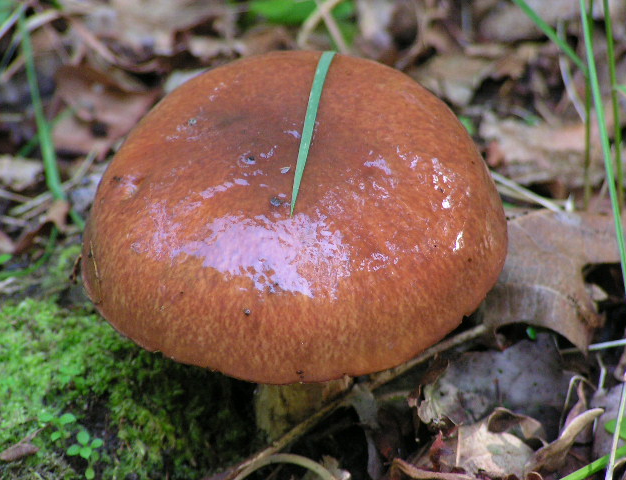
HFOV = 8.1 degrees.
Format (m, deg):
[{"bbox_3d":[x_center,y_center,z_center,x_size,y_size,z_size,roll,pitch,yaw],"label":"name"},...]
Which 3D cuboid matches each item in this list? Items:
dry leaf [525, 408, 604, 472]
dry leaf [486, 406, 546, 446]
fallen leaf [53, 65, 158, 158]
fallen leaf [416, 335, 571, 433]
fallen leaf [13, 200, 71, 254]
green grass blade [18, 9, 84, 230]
[{"bbox_3d":[0.069,0.055,1.215,0.021,0.012,0.015,0,32,0],"label":"dry leaf"},{"bbox_3d":[0.056,0.051,1.220,0.017,0.009,0.010,0,32,0],"label":"dry leaf"},{"bbox_3d":[-0.064,-0.040,1.365,0.034,0.014,0.034,0,32,0],"label":"fallen leaf"},{"bbox_3d":[0.050,0.040,1.235,0.044,0.014,0.034,0,32,0],"label":"fallen leaf"},{"bbox_3d":[-0.080,-0.004,1.305,0.018,0.012,0.014,0,32,0],"label":"fallen leaf"},{"bbox_3d":[-0.080,-0.036,1.335,0.008,0.009,0.073,-24,66,14],"label":"green grass blade"}]

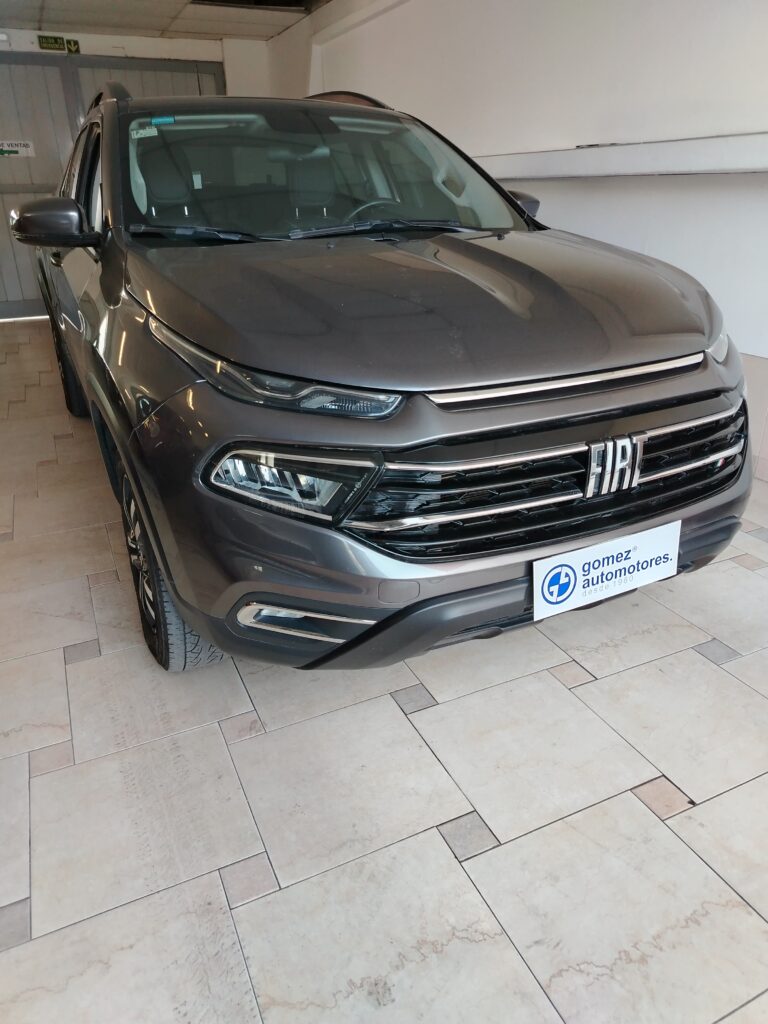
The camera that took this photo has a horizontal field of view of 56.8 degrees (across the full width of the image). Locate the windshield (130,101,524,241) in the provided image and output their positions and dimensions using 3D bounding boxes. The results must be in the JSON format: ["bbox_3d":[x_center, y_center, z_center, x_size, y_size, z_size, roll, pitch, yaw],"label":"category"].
[{"bbox_3d":[-0.218,-1.193,2.503,1.440,0.130,0.900,-12,58,-23],"label":"windshield"}]

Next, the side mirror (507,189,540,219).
[{"bbox_3d":[0.559,-1.277,2.966,0.245,0.155,0.190,-12,26,-23],"label":"side mirror"}]

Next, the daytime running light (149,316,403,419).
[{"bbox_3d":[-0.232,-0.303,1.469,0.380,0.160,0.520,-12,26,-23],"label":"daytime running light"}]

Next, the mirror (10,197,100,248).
[{"bbox_3d":[-1.048,-0.923,2.251,0.245,0.155,0.190,-12,26,-23],"label":"mirror"}]

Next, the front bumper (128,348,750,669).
[{"bbox_3d":[0.377,-0.055,1.729,1.780,0.690,0.550,-12,26,-23],"label":"front bumper"}]

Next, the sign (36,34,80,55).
[{"bbox_3d":[-3.523,-5.072,7.707,0.405,0.150,0.020,-11,26,-21],"label":"sign"}]

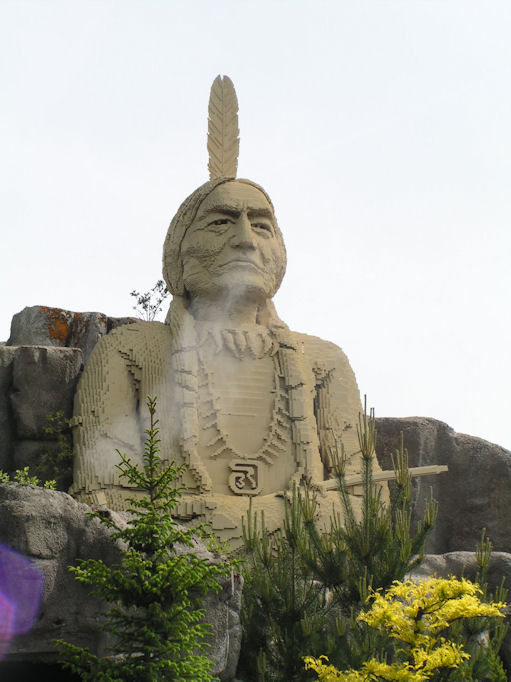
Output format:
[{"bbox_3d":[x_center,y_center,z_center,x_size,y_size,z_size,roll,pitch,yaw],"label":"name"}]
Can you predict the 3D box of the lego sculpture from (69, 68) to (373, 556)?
[{"bbox_3d":[-0.459,-0.388,39.000,4.800,7.700,2.900,5,-12,-23],"label":"lego sculpture"}]

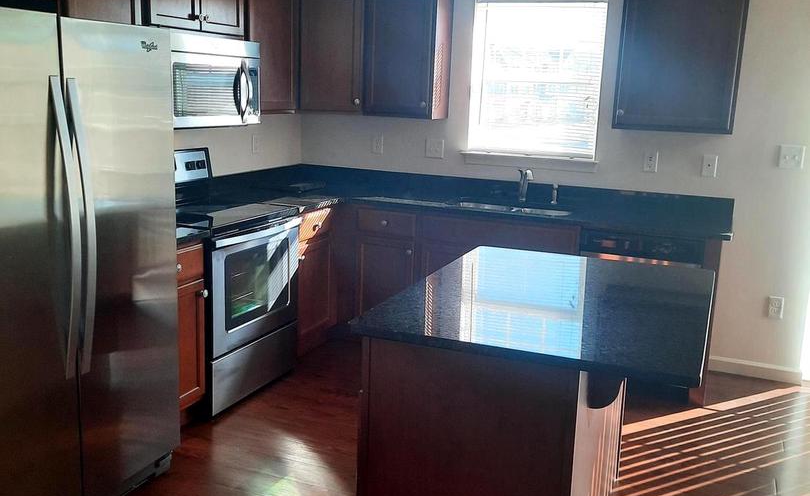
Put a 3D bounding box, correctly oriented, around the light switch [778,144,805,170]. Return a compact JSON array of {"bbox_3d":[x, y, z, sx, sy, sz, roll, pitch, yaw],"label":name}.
[{"bbox_3d":[2.090,-0.489,4.224,0.119,0.120,0.015,7,13,21],"label":"light switch"}]

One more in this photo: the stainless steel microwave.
[{"bbox_3d":[-1.086,-0.827,3.860,0.410,0.420,0.757,7,13,22],"label":"stainless steel microwave"}]

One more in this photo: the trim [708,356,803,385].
[{"bbox_3d":[2.015,0.703,4.492,0.499,0.082,0.016,7,13,22],"label":"trim"}]

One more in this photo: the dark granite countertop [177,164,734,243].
[{"bbox_3d":[0.122,-0.150,3.832,2.776,0.144,2.330,7,13,21],"label":"dark granite countertop"}]

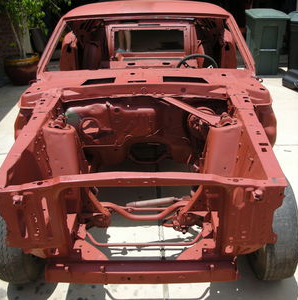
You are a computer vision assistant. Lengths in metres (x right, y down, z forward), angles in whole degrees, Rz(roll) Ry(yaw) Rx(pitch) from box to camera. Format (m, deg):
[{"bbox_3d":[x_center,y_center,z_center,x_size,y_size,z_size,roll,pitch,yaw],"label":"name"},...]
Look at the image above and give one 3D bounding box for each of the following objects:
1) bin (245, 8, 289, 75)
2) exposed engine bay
[{"bbox_3d":[2.060,-1.905,7.085,0.610,1.050,0.740,2,24,7],"label":"bin"},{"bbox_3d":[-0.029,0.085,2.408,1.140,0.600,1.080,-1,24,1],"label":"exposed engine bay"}]

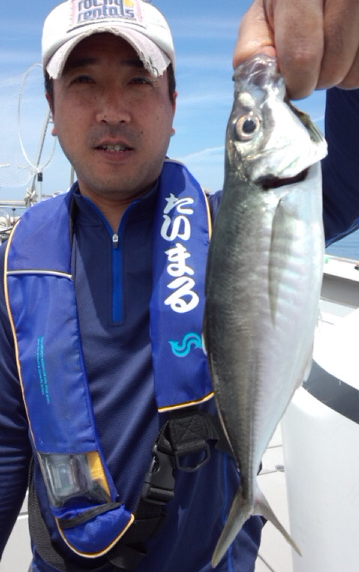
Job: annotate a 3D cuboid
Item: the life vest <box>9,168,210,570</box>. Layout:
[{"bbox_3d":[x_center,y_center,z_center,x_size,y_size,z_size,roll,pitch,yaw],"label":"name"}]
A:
[{"bbox_3d":[-0.100,0.088,0.700,0.285,0.530,0.225,-1,10,-6],"label":"life vest"}]

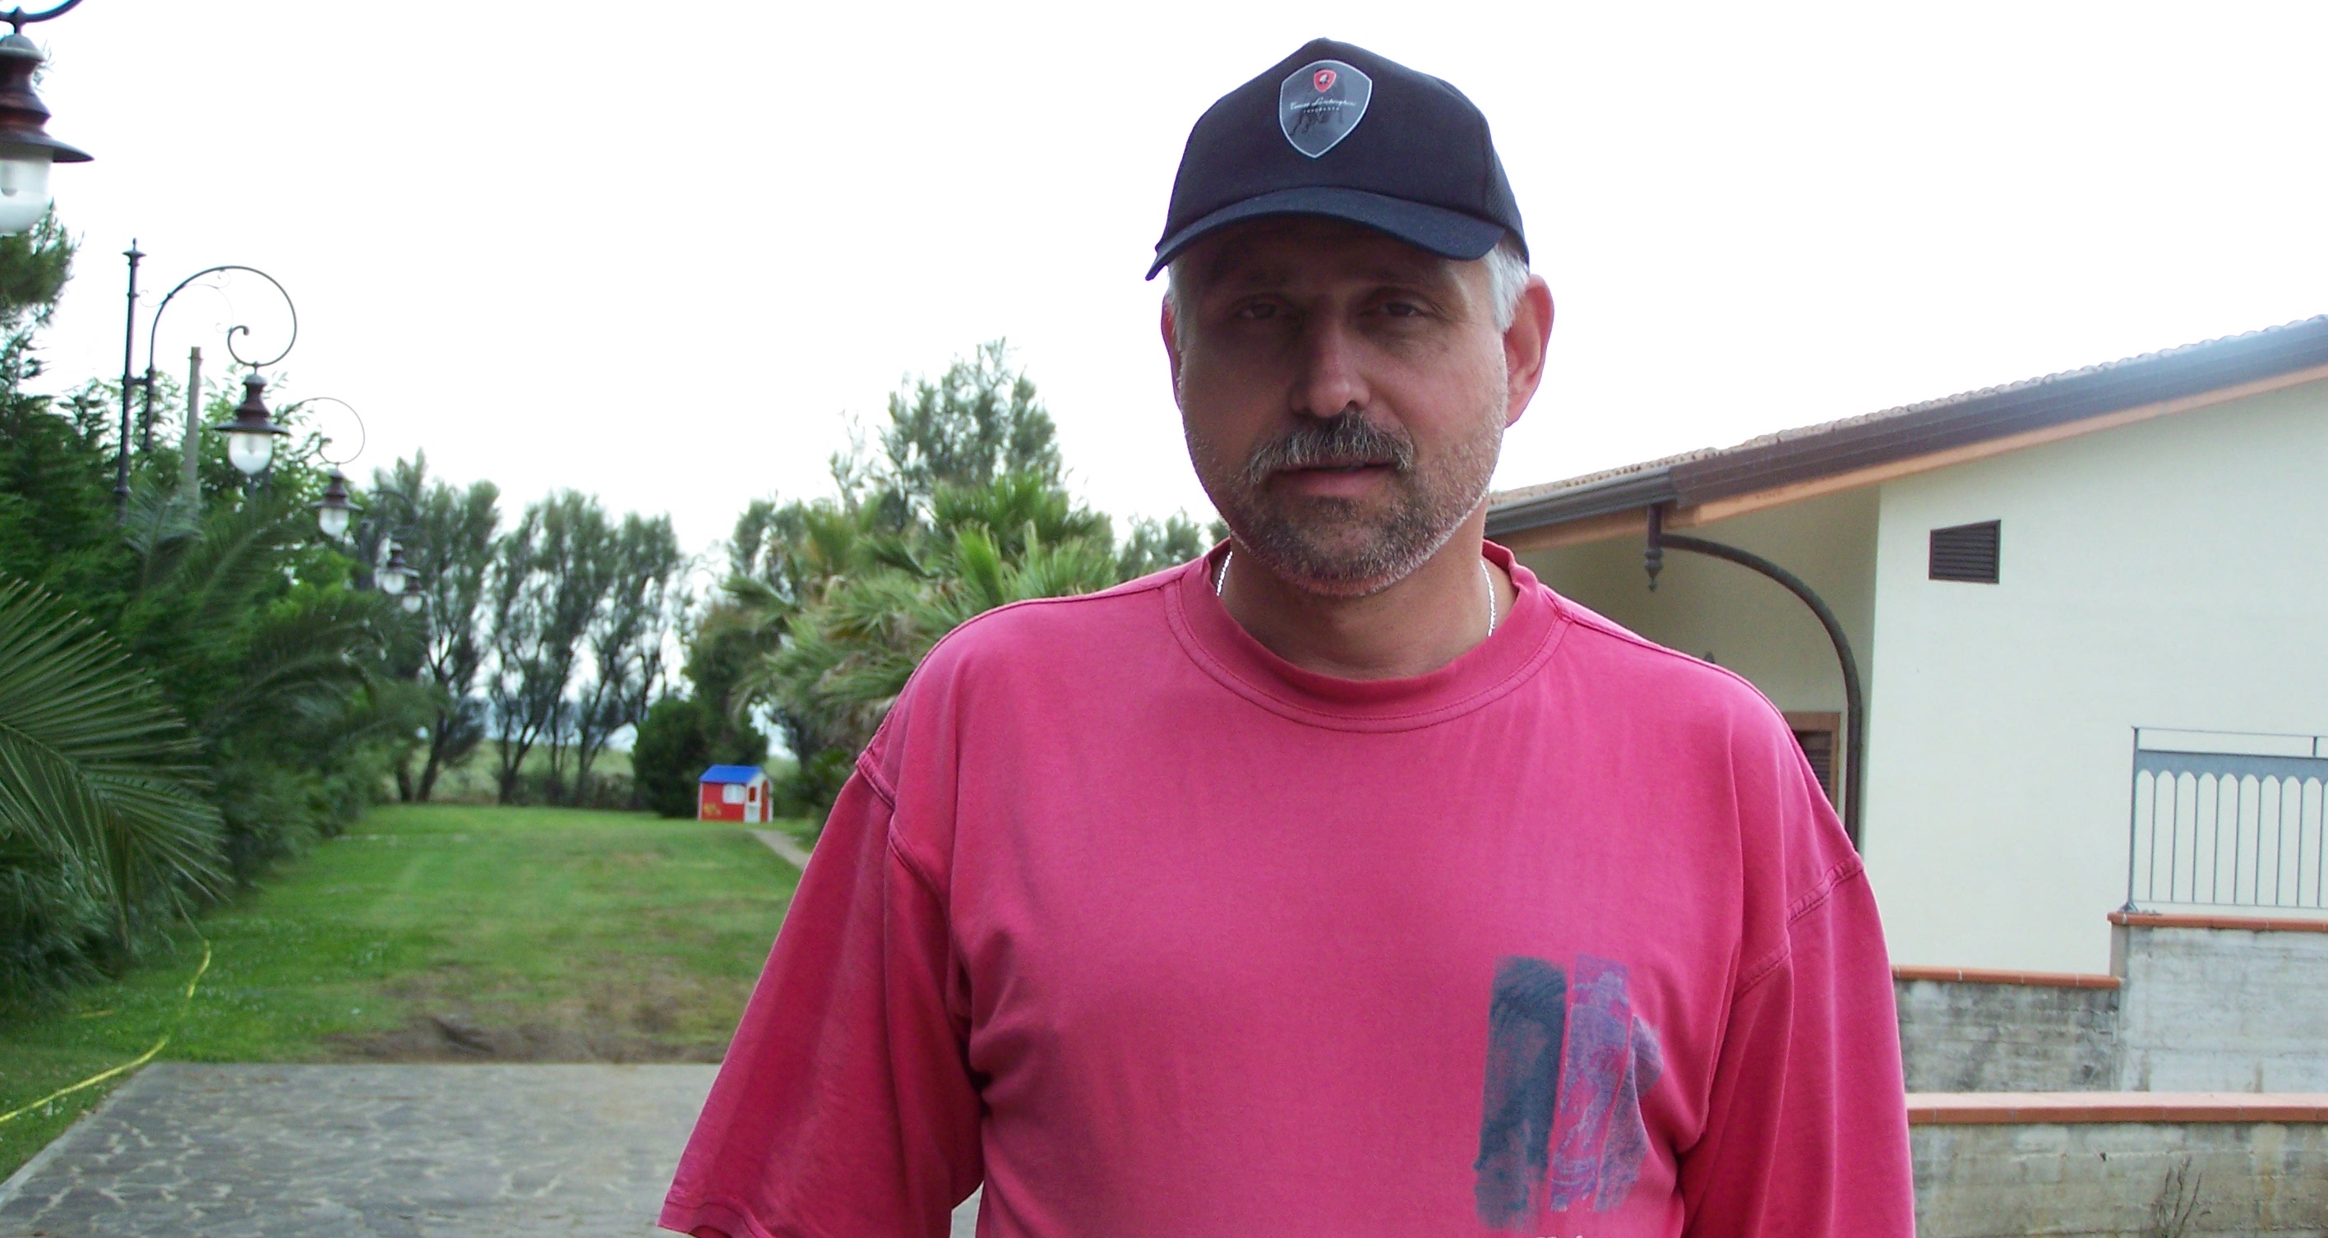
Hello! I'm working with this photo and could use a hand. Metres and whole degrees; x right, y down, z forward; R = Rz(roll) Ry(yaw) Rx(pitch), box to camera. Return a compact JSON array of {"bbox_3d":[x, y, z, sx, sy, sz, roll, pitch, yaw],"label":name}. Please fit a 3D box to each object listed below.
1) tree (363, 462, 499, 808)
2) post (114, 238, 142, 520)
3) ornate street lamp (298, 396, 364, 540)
[{"bbox_3d":[-12.874,0.176,70.000,2.600,6.100,2.600,1,-2,0],"label":"tree"},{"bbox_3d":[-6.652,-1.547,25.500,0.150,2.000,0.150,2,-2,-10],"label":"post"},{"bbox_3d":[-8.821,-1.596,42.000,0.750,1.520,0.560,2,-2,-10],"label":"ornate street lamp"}]

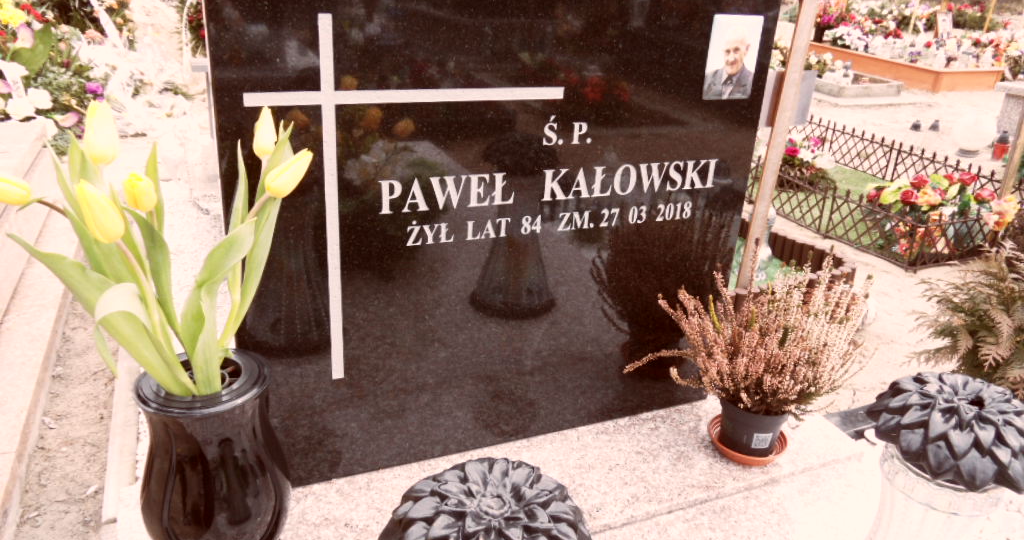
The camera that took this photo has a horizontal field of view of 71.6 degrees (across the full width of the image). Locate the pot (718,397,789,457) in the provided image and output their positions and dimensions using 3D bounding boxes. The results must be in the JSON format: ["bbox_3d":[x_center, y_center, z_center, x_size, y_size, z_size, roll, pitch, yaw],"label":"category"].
[{"bbox_3d":[0.408,0.253,1.207,0.109,0.083,0.109,3,24,-1],"label":"pot"}]

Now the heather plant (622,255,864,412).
[{"bbox_3d":[0.373,0.107,1.115,0.354,0.226,0.292,-7,26,-23],"label":"heather plant"}]

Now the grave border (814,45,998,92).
[{"bbox_3d":[4.740,-2.550,8.860,1.000,0.225,2.130,-6,26,-21],"label":"grave border"}]

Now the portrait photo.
[{"bbox_3d":[0.335,-0.320,1.069,0.092,0.122,0.007,-7,25,-23],"label":"portrait photo"}]

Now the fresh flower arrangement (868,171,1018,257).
[{"bbox_3d":[1.872,-0.241,3.080,0.560,0.300,0.360,-7,26,-23],"label":"fresh flower arrangement"}]

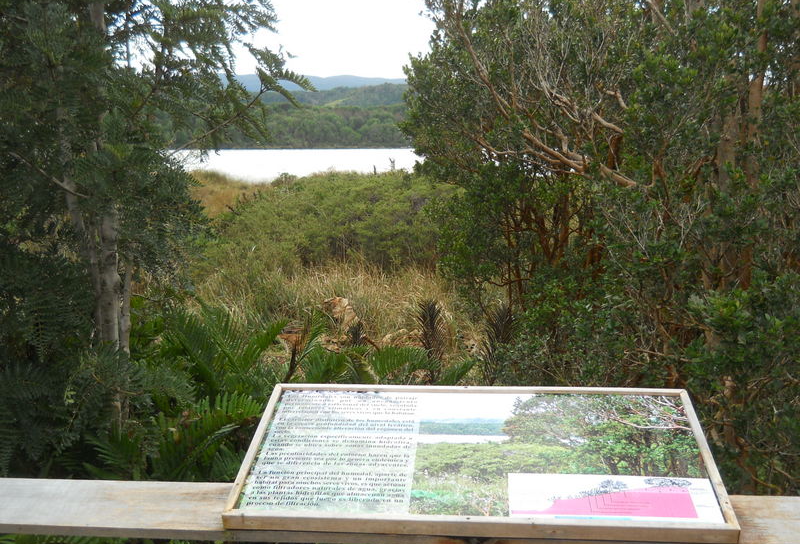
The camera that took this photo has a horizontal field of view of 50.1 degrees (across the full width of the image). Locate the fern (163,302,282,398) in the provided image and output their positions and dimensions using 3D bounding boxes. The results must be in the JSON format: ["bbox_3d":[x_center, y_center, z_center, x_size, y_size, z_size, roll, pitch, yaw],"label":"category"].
[{"bbox_3d":[-1.032,0.477,5.000,0.720,0.600,0.650,0,9,0],"label":"fern"}]

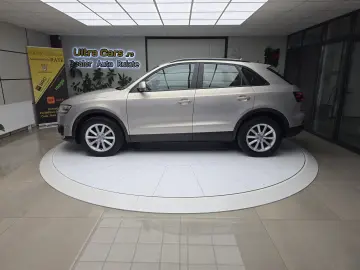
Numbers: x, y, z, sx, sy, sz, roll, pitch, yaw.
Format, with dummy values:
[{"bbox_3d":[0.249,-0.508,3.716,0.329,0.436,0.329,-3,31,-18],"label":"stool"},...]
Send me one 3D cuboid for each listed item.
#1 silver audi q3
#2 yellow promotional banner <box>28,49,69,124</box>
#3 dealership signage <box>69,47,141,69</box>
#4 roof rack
[{"bbox_3d":[0.000,-0.602,4.610,4.385,1.600,1.860,0,14,0],"label":"silver audi q3"},{"bbox_3d":[-3.545,-1.248,6.500,0.860,2.060,0.120,-4,14,-16],"label":"yellow promotional banner"},{"bbox_3d":[-2.270,-2.332,7.253,2.100,0.600,0.070,0,14,1],"label":"dealership signage"},{"bbox_3d":[0.520,-1.325,4.411,1.400,0.090,1.100,0,14,0],"label":"roof rack"}]

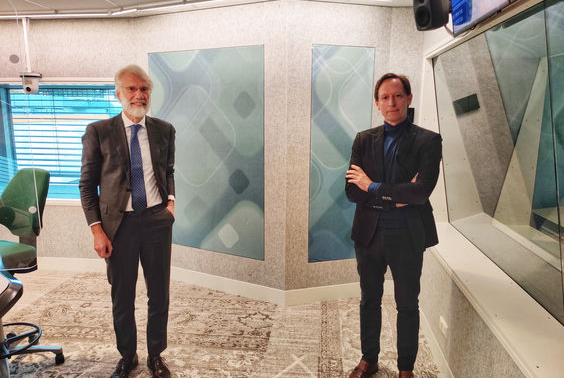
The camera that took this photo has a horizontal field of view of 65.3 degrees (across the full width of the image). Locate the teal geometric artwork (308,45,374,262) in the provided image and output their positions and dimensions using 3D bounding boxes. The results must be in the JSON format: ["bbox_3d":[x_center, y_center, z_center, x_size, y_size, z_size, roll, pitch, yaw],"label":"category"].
[{"bbox_3d":[0.485,-0.252,3.584,0.534,1.743,0.030,-3,10,-16],"label":"teal geometric artwork"}]

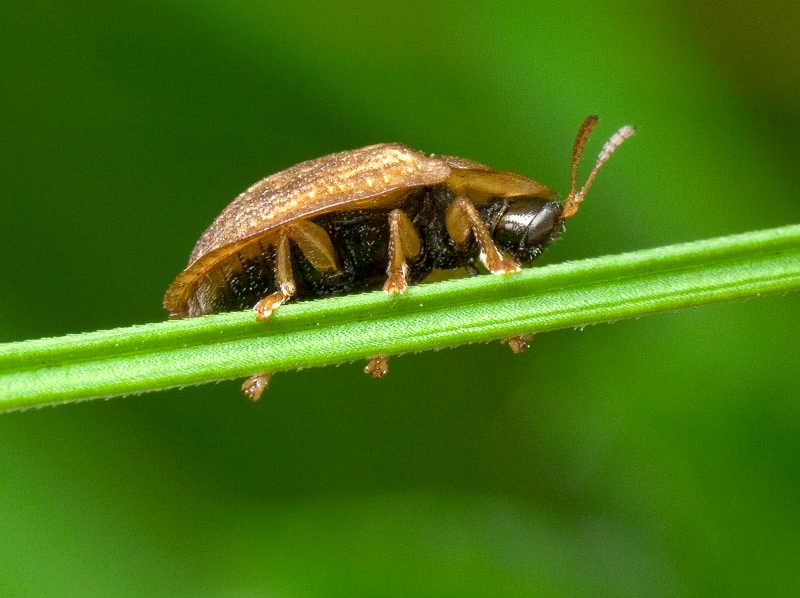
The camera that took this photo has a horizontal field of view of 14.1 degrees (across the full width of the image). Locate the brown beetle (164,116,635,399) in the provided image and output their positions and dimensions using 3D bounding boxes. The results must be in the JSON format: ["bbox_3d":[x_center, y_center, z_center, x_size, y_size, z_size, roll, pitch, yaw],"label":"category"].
[{"bbox_3d":[0.000,-0.001,0.050,0.008,0.003,0.004,-10,-23,-4],"label":"brown beetle"}]

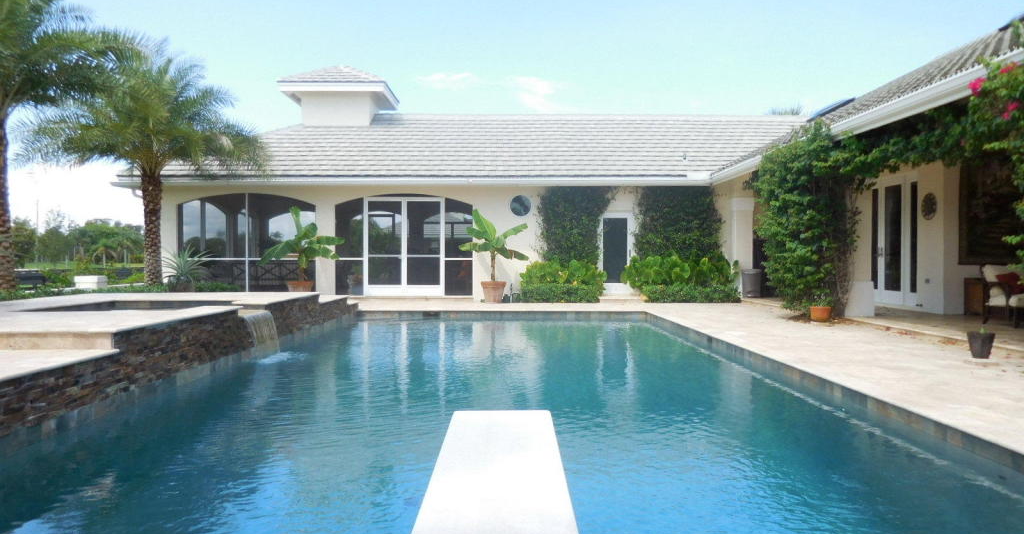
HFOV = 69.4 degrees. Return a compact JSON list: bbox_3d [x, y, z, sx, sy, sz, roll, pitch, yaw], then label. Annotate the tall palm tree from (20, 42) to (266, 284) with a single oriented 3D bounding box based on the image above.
[{"bbox_3d":[-7.750,-2.130,15.600,4.900,5.150,4.800,0,1,-1],"label":"tall palm tree"}]

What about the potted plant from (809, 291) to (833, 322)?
[{"bbox_3d":[5.550,0.715,13.300,0.410,0.530,0.410,0,1,-1],"label":"potted plant"}]

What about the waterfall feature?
[{"bbox_3d":[-3.250,0.870,9.600,0.280,0.540,0.950,0,1,-1],"label":"waterfall feature"}]

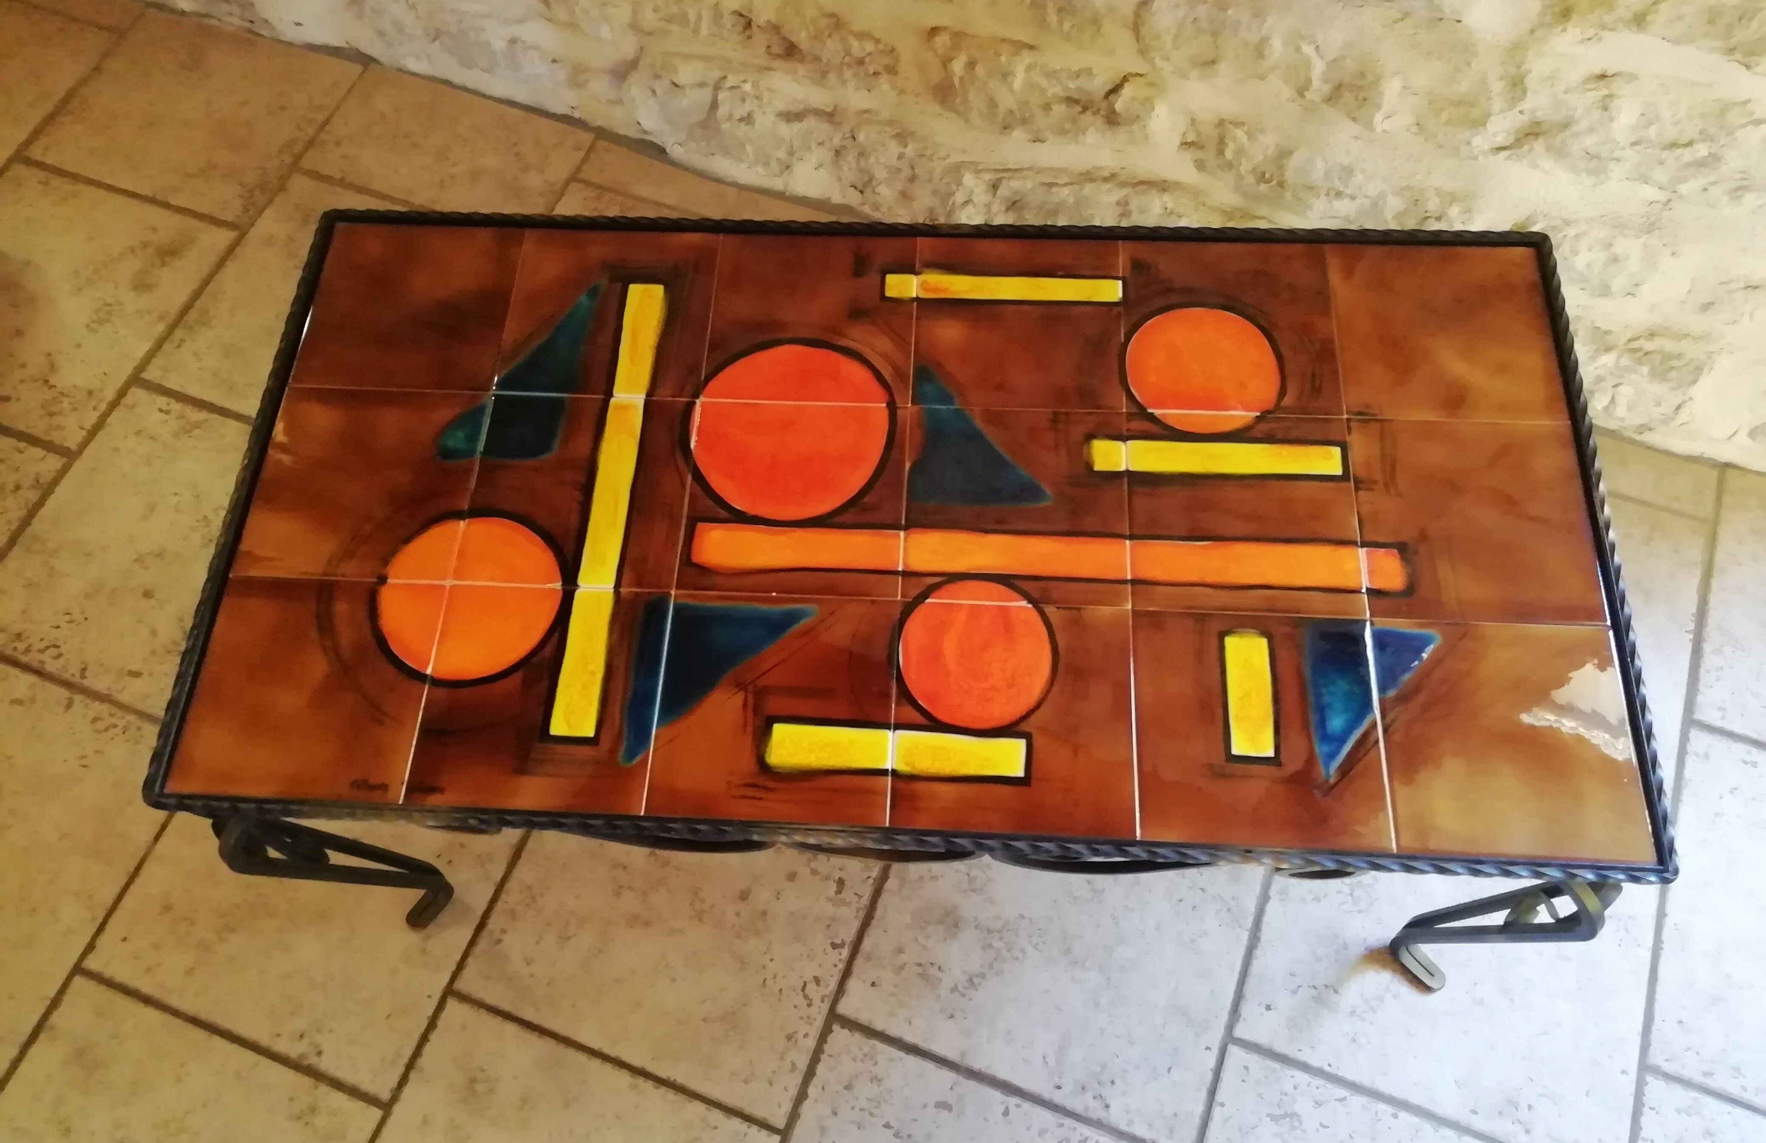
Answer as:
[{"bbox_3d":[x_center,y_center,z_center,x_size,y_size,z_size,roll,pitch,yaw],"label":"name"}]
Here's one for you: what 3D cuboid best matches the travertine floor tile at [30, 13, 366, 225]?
[{"bbox_3d":[-0.889,-0.594,1.723,0.332,0.010,0.285,19,66,11],"label":"travertine floor tile"}]

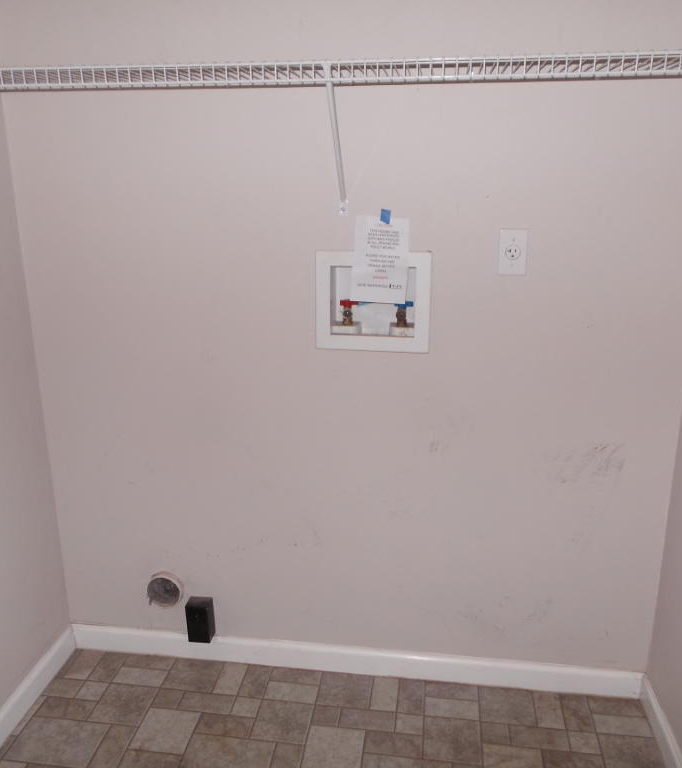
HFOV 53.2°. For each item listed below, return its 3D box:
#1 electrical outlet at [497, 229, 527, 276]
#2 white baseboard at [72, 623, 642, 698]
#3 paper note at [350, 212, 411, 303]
[{"bbox_3d":[0.438,-0.333,1.729,0.070,0.114,0.008,2,16,7],"label":"electrical outlet"},{"bbox_3d":[-0.001,0.860,2.123,1.790,0.087,0.014,2,16,7],"label":"white baseboard"},{"bbox_3d":[0.102,-0.321,1.762,0.140,0.218,0.006,4,7,7],"label":"paper note"}]

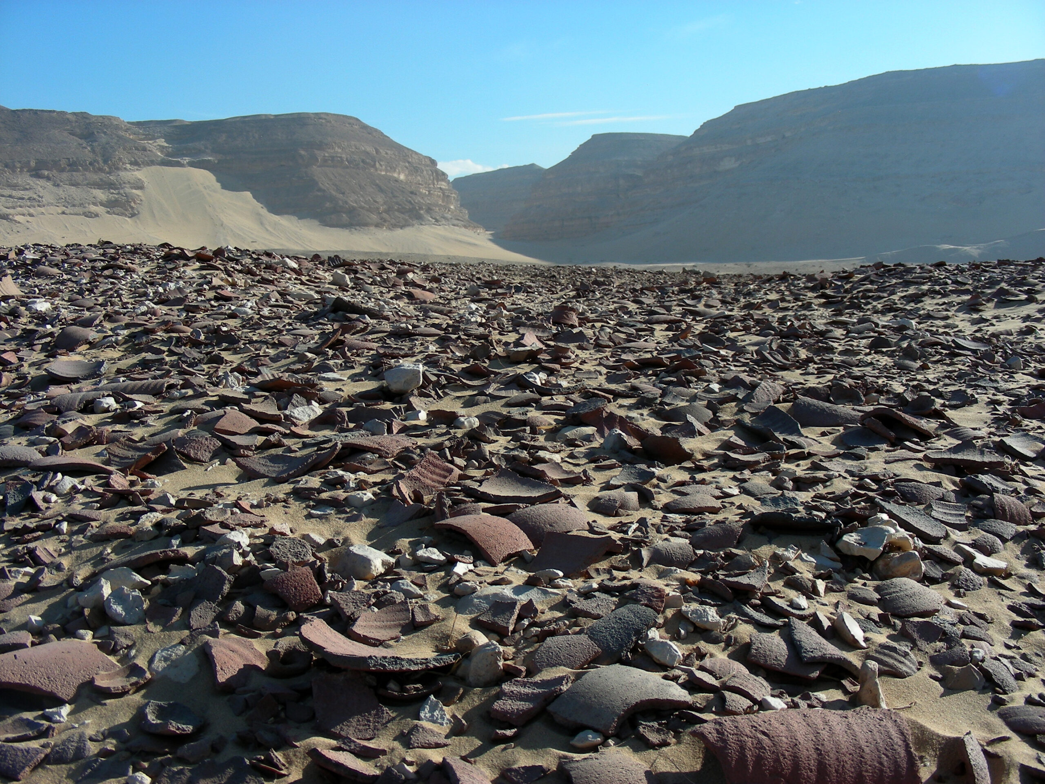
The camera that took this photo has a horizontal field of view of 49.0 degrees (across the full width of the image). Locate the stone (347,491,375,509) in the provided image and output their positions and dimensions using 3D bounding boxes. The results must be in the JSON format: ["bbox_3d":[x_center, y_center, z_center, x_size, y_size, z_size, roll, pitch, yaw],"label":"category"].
[{"bbox_3d":[-0.334,0.222,2.366,0.059,0.031,0.044,0,6,0],"label":"stone"}]

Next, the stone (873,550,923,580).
[{"bbox_3d":[0.603,0.278,1.841,0.080,0.039,0.060,0,6,0],"label":"stone"}]

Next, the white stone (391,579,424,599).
[{"bbox_3d":[-0.164,0.279,1.625,0.044,0.024,0.031,-2,7,-20],"label":"white stone"}]

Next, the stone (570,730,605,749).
[{"bbox_3d":[0.068,0.362,1.195,0.036,0.018,0.027,0,6,0],"label":"stone"}]

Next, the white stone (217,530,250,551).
[{"bbox_3d":[-0.489,0.251,1.943,0.055,0.030,0.042,0,6,0],"label":"white stone"}]

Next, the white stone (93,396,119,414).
[{"bbox_3d":[-1.262,0.038,3.470,0.066,0.053,0.053,0,7,0],"label":"white stone"}]

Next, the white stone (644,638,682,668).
[{"bbox_3d":[0.193,0.356,1.569,0.052,0.032,0.034,3,7,25],"label":"white stone"}]

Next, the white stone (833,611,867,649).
[{"bbox_3d":[0.431,0.313,1.510,0.045,0.045,0.029,0,6,0],"label":"white stone"}]

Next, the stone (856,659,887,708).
[{"bbox_3d":[0.371,0.311,1.221,0.029,0.054,0.025,0,7,0],"label":"stone"}]

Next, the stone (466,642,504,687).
[{"bbox_3d":[-0.048,0.354,1.491,0.044,0.055,0.040,1,7,10],"label":"stone"}]

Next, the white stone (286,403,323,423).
[{"bbox_3d":[-0.740,0.073,3.883,0.118,0.063,0.077,1,7,10],"label":"white stone"}]

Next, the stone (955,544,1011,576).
[{"bbox_3d":[0.811,0.295,2.026,0.090,0.048,0.045,5,8,35],"label":"stone"}]

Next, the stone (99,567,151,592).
[{"bbox_3d":[-0.595,0.285,1.717,0.077,0.035,0.054,0,6,0],"label":"stone"}]

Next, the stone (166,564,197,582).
[{"bbox_3d":[-0.501,0.269,1.690,0.044,0.028,0.031,0,7,0],"label":"stone"}]

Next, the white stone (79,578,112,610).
[{"bbox_3d":[-0.584,0.276,1.569,0.040,0.042,0.032,0,7,0],"label":"white stone"}]

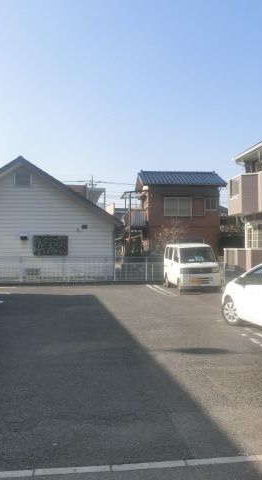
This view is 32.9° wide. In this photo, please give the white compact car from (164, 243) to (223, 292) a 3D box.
[{"bbox_3d":[2.300,1.043,17.087,1.475,1.820,3.395,0,-1,-6],"label":"white compact car"}]

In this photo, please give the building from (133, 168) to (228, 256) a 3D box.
[{"bbox_3d":[3.294,-1.262,30.424,5.700,6.850,5.000,0,-1,-6],"label":"building"}]

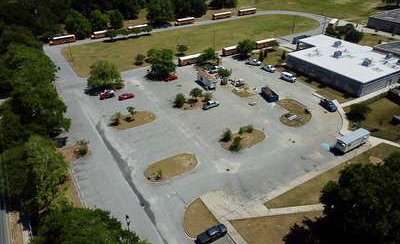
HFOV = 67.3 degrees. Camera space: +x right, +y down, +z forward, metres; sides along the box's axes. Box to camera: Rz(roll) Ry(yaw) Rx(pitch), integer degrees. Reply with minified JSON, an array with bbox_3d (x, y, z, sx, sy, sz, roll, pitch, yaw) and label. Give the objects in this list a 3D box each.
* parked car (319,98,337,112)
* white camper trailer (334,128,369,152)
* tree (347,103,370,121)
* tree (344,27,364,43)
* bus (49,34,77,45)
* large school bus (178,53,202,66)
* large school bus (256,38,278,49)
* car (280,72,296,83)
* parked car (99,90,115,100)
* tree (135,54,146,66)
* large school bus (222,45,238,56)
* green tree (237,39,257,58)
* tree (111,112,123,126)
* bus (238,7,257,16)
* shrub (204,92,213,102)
[{"bbox_3d":[38.750,-5.060,89.940,1.950,1.700,5.100,-11,34,-16],"label":"parked car"},{"bbox_3d":[34.630,4.218,68.125,8.100,2.700,2.500,-17,36,-26],"label":"white camper trailer"},{"bbox_3d":[43.180,-2.720,81.260,4.700,3.700,4.700,-1,32,0],"label":"tree"},{"bbox_3d":[71.519,-40.925,140.066,7.800,7.600,7.800,-2,32,0],"label":"tree"},{"bbox_3d":[-71.164,-42.490,155.706,12.200,3.101,2.450,-12,33,-15],"label":"bus"},{"bbox_3d":[-2.380,-24.940,118.810,12.000,3.100,2.450,-18,36,-26],"label":"large school bus"},{"bbox_3d":[31.277,-36.166,139.511,11.582,3.086,2.448,-13,34,-16],"label":"large school bus"},{"bbox_3d":[32.184,-16.034,108.531,1.957,2.000,4.998,-26,40,-33],"label":"car"},{"bbox_3d":[-31.810,-9.056,101.597,4.800,1.700,1.880,-17,35,-22],"label":"parked car"},{"bbox_3d":[-23.960,-24.390,118.980,3.480,4.270,3.480,-1,33,0],"label":"tree"},{"bbox_3d":[15.170,-30.900,128.010,12.000,3.100,2.450,-18,36,-25],"label":"large school bus"},{"bbox_3d":[19.660,-30.510,124.220,7.300,6.700,7.300,-1,32,0],"label":"green tree"},{"bbox_3d":[-22.940,-0.770,82.750,2.920,3.480,2.920,-1,33,0],"label":"tree"},{"bbox_3d":[29.970,-68.920,188.660,11.900,3.100,2.500,-14,35,-20],"label":"bus"},{"bbox_3d":[2.620,-7.320,92.640,2.460,3.340,2.460,-1,33,0],"label":"shrub"}]

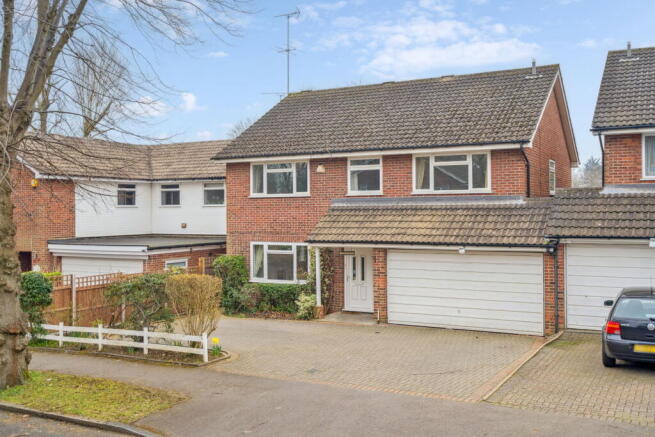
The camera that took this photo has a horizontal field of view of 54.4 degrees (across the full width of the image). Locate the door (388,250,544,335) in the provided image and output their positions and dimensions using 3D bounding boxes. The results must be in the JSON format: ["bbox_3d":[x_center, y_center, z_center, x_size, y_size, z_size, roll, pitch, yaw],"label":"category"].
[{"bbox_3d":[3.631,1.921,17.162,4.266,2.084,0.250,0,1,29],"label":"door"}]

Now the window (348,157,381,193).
[{"bbox_3d":[1.178,-1.309,19.691,1.196,1.185,0.120,0,1,29],"label":"window"}]

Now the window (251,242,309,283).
[{"bbox_3d":[-1.598,1.481,21.279,2.333,1.349,0.120,0,1,29],"label":"window"}]

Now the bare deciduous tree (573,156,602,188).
[{"bbox_3d":[18.372,-0.687,45.002,4.500,7.000,4.500,0,1,29],"label":"bare deciduous tree"}]

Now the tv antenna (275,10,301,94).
[{"bbox_3d":[-1.592,-6.817,26.000,1.150,3.600,1.100,0,1,29],"label":"tv antenna"}]

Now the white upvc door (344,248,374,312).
[{"bbox_3d":[1.015,1.891,19.846,1.055,2.004,0.120,0,1,29],"label":"white upvc door"}]

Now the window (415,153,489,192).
[{"bbox_3d":[3.566,-1.304,18.364,2.325,1.158,0.120,0,1,29],"label":"window"}]

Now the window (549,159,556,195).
[{"bbox_3d":[7.251,-1.325,20.627,0.120,1.097,1.246,0,1,29],"label":"window"}]

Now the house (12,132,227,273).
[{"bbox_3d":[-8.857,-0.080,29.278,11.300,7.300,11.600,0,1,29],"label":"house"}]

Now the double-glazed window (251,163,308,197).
[{"bbox_3d":[-1.588,-1.310,21.227,2.367,1.188,0.120,0,1,29],"label":"double-glazed window"}]

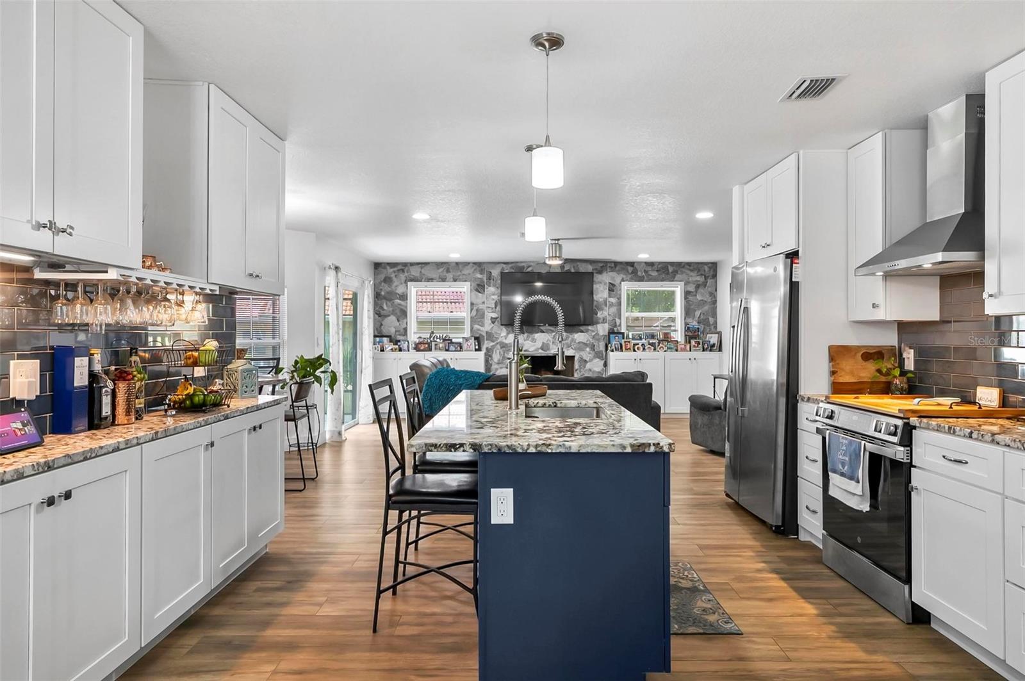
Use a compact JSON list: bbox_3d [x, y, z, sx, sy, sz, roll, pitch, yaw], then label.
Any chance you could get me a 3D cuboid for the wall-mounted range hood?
[{"bbox_3d":[2.172,-0.774,3.017,0.497,0.827,0.721,0,0,0],"label":"wall-mounted range hood"}]

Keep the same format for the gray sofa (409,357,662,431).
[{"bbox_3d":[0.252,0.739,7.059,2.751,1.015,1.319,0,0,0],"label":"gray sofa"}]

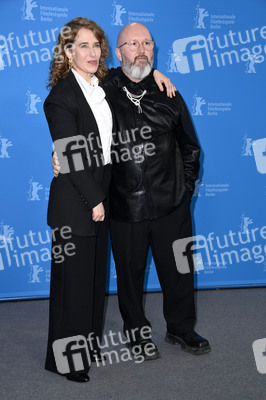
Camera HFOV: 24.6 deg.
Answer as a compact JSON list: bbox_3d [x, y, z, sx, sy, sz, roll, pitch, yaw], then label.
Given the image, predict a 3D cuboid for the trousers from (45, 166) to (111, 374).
[{"bbox_3d":[-0.279,0.346,3.105,0.310,1.040,0.380,8,12,37],"label":"trousers"}]

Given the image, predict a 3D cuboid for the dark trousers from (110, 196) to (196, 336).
[{"bbox_3d":[0.101,0.328,3.353,0.450,0.900,0.330,-3,11,-22],"label":"dark trousers"}]

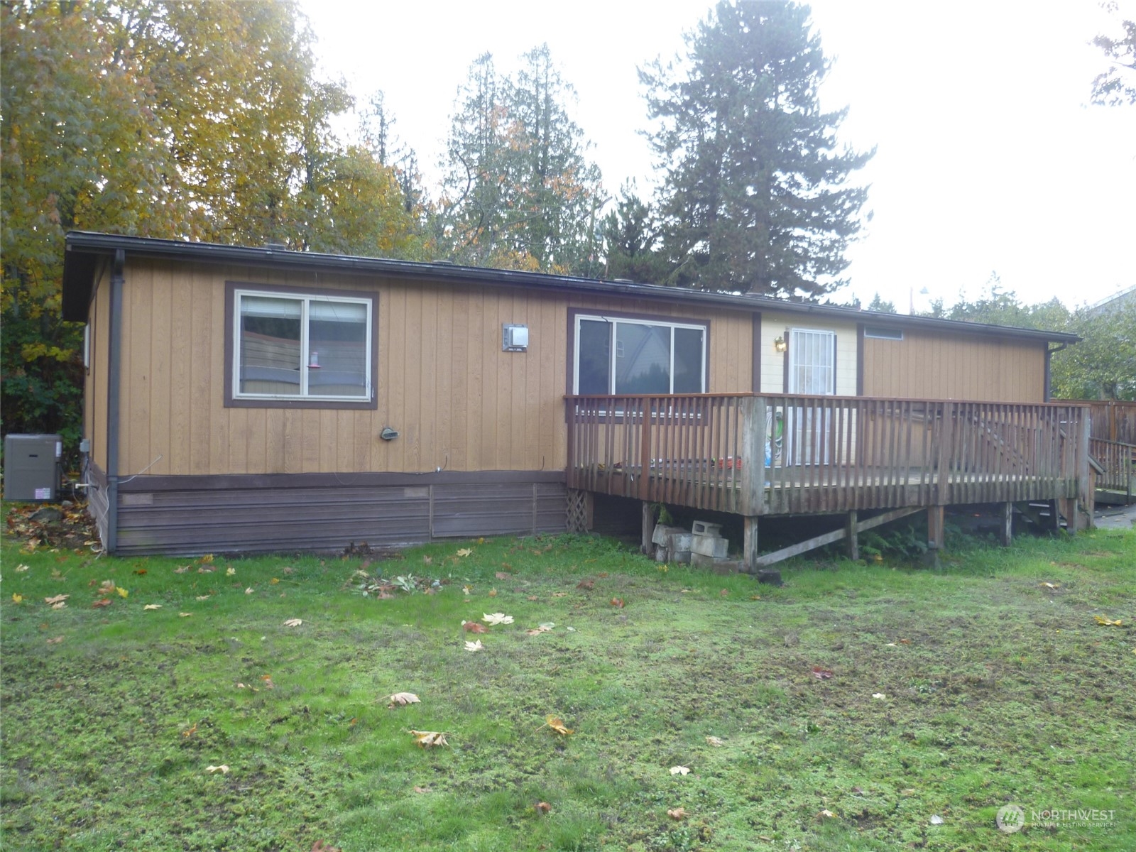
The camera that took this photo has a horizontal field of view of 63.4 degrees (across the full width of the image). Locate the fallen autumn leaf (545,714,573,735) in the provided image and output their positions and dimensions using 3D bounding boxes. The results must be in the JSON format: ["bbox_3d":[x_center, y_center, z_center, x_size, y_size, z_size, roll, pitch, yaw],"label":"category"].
[{"bbox_3d":[-0.046,1.462,4.500,0.140,0.060,0.130,1,1,0],"label":"fallen autumn leaf"}]

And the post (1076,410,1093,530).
[{"bbox_3d":[6.605,0.562,11.750,0.100,1.540,0.100,1,1,-29],"label":"post"}]

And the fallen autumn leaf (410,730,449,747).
[{"bbox_3d":[-0.643,1.454,4.270,0.170,0.050,0.130,1,1,0],"label":"fallen autumn leaf"}]

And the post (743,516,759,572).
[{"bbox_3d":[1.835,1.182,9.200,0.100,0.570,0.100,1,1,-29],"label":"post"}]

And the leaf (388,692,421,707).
[{"bbox_3d":[-0.861,1.437,4.830,0.160,0.050,0.120,1,1,0],"label":"leaf"}]

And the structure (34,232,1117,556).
[{"bbox_3d":[0.533,-0.307,16.084,16.400,3.350,7.200,1,1,-29],"label":"structure"}]

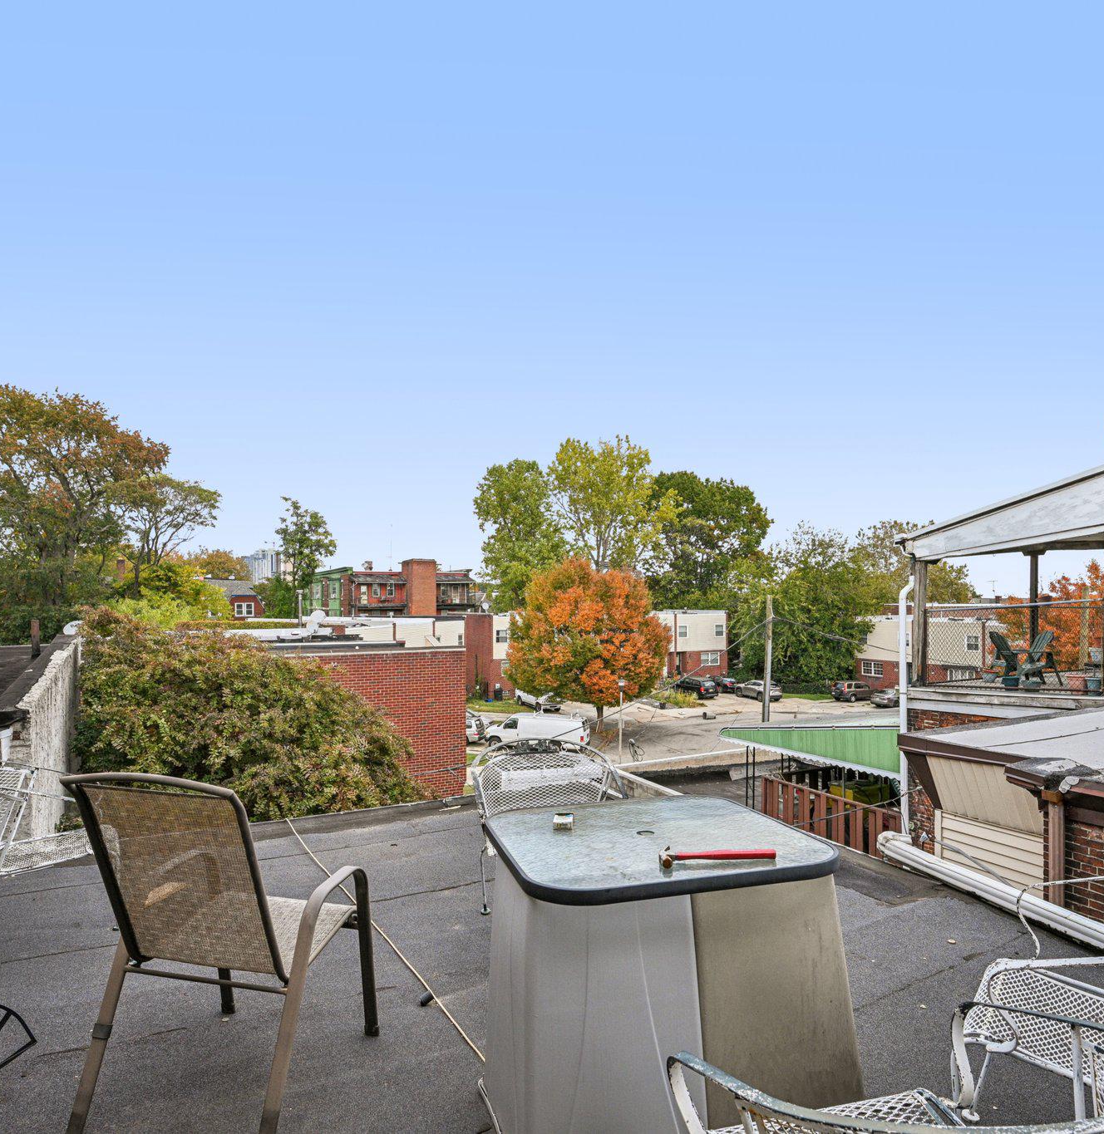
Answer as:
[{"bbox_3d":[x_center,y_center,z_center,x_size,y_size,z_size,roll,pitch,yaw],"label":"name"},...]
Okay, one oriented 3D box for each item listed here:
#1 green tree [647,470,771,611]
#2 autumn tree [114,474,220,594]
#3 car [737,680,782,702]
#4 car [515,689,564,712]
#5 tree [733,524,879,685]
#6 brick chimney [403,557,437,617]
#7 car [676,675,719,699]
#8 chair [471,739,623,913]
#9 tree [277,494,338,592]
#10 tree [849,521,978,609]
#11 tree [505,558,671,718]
[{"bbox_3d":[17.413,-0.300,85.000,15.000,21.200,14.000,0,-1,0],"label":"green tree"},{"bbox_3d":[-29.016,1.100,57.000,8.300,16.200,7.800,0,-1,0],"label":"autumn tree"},{"bbox_3d":[17.282,10.425,63.000,1.860,1.650,4.550,1,-2,-39],"label":"car"},{"bbox_3d":[-1.030,9.700,55.800,1.870,1.600,4.850,1,-3,-25],"label":"car"},{"bbox_3d":[22.992,3.450,69.000,12.800,14.500,12.000,0,-1,0],"label":"tree"},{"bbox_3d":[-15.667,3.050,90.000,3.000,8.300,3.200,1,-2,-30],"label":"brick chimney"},{"bbox_3d":[11.900,9.840,63.000,1.950,1.740,4.900,1,-2,-17],"label":"car"},{"bbox_3d":[-0.016,1.220,3.750,0.710,0.720,0.660,0,-1,-6],"label":"chair"},{"bbox_3d":[-26.600,1.600,82.000,7.000,18.000,7.000,0,-2,0],"label":"tree"},{"bbox_3d":[42.500,2.800,90.000,15.000,16.500,14.000,0,-2,0],"label":"tree"},{"bbox_3d":[2.370,4.900,50.000,10.600,10.900,10.300,0,-2,0],"label":"tree"}]

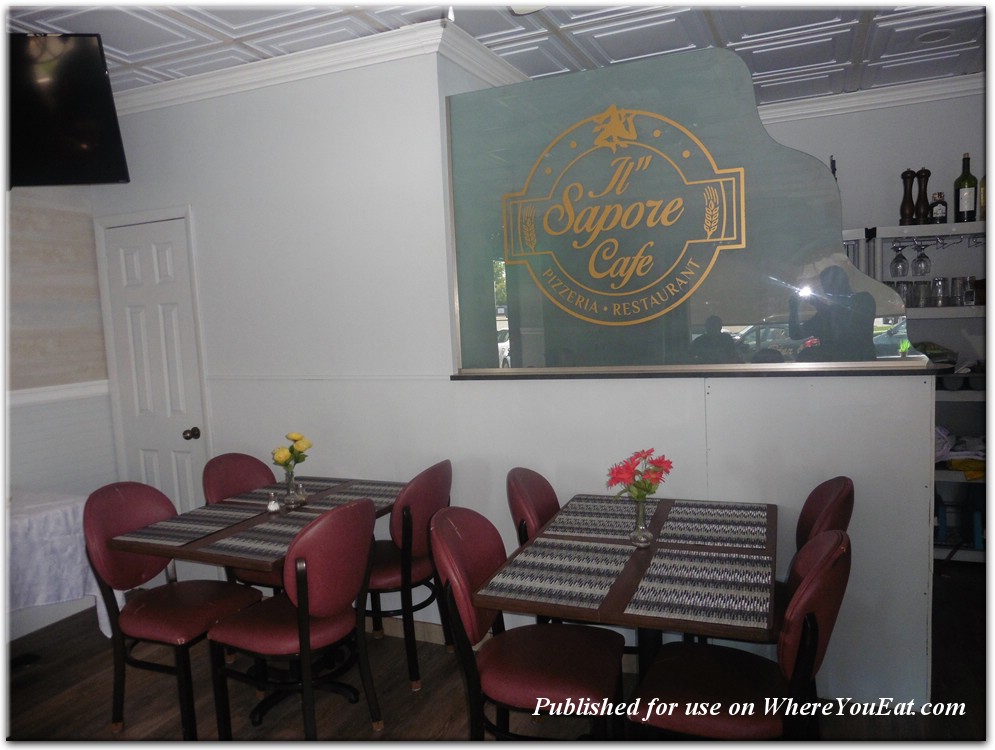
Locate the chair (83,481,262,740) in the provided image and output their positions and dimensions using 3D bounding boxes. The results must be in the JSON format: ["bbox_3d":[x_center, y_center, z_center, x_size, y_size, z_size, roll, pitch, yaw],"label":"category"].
[{"bbox_3d":[-1.209,0.869,2.630,0.571,0.896,0.430,-1,6,18],"label":"chair"}]

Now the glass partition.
[{"bbox_3d":[0.610,-0.596,2.622,1.718,1.165,0.030,0,6,23],"label":"glass partition"}]

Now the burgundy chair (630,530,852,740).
[{"bbox_3d":[0.673,0.852,1.934,0.571,0.896,0.430,0,6,26],"label":"burgundy chair"}]

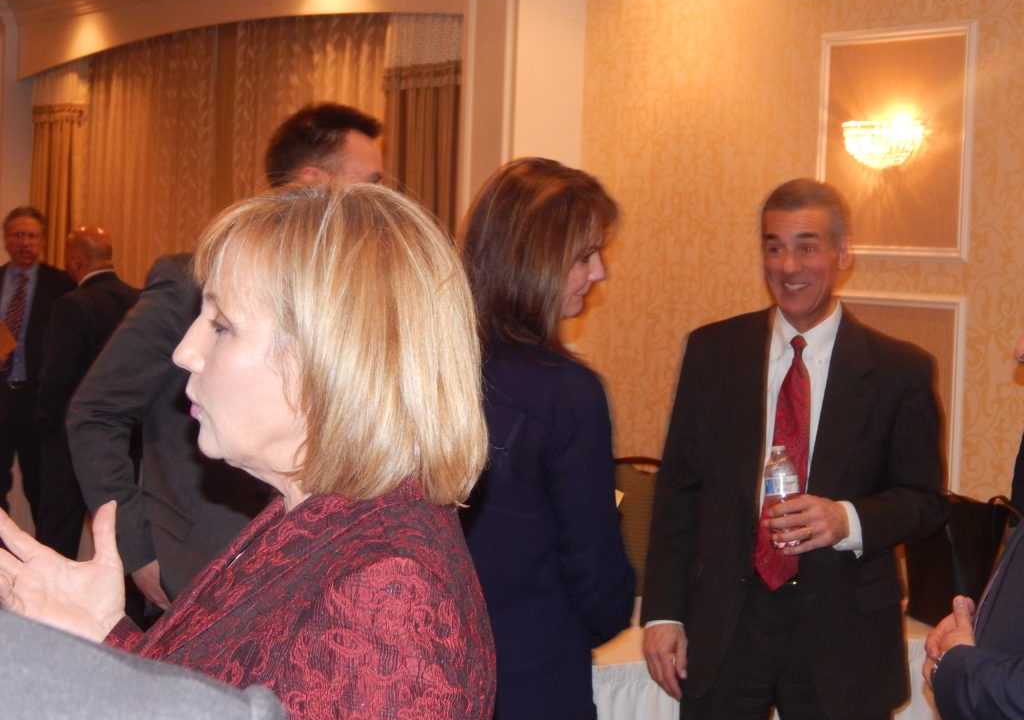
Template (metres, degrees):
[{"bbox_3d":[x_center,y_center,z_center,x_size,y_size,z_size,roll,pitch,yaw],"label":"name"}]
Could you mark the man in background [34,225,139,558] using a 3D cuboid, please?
[{"bbox_3d":[-1.682,0.324,8.950,0.360,1.720,0.540,4,3,42],"label":"man in background"}]

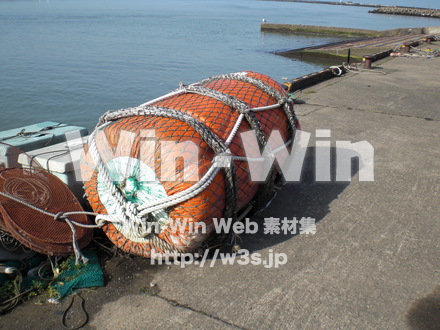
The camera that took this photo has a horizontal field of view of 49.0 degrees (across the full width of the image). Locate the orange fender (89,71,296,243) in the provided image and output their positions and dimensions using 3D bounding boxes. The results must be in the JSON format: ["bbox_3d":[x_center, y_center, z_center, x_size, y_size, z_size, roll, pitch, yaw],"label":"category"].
[{"bbox_3d":[-0.100,-0.083,3.460,1.000,1.020,1.770,11,21,26],"label":"orange fender"}]

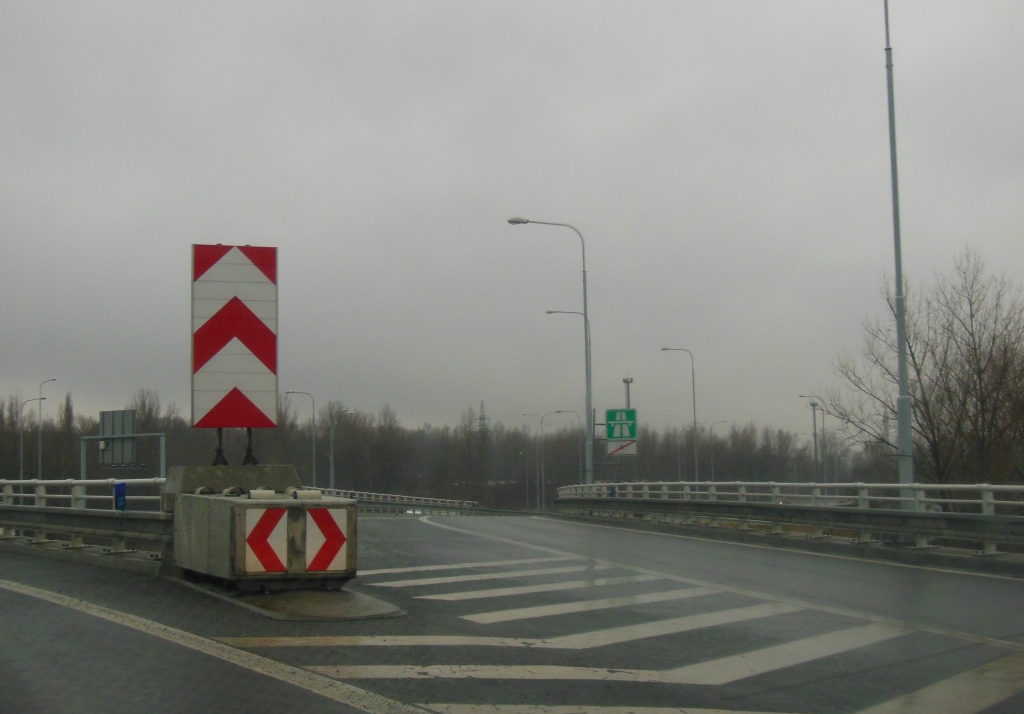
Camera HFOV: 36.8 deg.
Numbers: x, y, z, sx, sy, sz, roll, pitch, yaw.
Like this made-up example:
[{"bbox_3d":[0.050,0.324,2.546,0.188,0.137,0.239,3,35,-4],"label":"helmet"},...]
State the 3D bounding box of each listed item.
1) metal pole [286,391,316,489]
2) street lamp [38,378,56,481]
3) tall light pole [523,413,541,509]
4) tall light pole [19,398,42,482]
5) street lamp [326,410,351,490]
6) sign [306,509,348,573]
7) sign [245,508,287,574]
[{"bbox_3d":[-17.044,7.976,124.569,2.600,10.300,0.300,0,-5,-13],"label":"metal pole"},{"bbox_3d":[-33.687,6.770,111.569,0.300,10.300,2.500,2,-5,-27],"label":"street lamp"},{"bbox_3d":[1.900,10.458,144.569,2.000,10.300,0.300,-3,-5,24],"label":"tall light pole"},{"bbox_3d":[-32.806,7.964,104.569,0.300,10.300,2.400,4,-7,-43],"label":"tall light pole"},{"bbox_3d":[-14.475,9.484,129.569,0.300,10.300,2.400,3,-6,-37],"label":"street lamp"},{"bbox_3d":[-2.272,2.234,18.830,0.500,0.750,0.040,1,-5,-20],"label":"sign"},{"bbox_3d":[-2.965,2.213,18.570,0.500,0.750,0.040,1,-5,-20],"label":"sign"}]

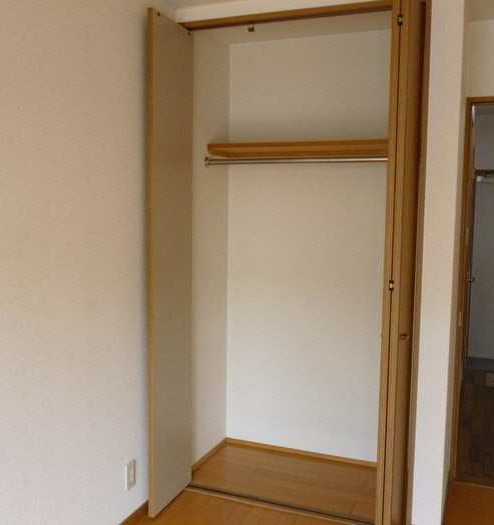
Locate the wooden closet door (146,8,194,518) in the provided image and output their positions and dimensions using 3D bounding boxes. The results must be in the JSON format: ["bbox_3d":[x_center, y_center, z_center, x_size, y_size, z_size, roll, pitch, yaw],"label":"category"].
[{"bbox_3d":[-0.362,0.027,2.695,0.028,2.274,0.371,3,5,21],"label":"wooden closet door"}]

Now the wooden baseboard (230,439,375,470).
[{"bbox_3d":[0.382,1.118,3.280,1.092,0.036,0.013,3,5,21],"label":"wooden baseboard"}]

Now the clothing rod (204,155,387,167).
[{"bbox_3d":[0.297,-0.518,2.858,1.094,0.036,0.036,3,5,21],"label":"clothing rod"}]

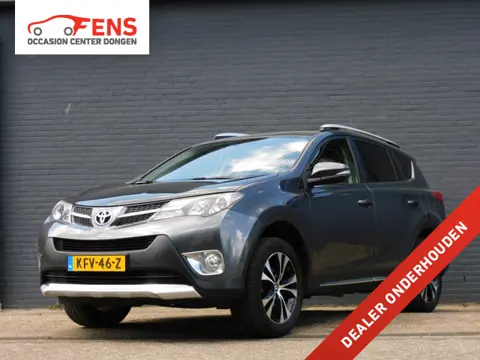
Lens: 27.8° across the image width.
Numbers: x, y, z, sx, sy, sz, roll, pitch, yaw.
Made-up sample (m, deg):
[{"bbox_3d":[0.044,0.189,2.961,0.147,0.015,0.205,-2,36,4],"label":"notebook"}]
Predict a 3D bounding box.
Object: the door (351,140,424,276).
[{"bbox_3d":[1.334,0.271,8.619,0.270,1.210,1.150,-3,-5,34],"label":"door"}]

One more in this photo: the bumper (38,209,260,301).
[{"bbox_3d":[-0.804,0.532,6.819,1.800,0.590,0.630,-3,-5,34],"label":"bumper"}]

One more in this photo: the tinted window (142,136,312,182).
[{"bbox_3d":[-0.118,-0.171,7.901,1.410,0.140,0.900,-3,22,34],"label":"tinted window"}]

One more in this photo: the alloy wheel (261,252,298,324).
[{"bbox_3d":[0.211,0.766,6.876,0.190,0.490,0.490,-3,-5,34],"label":"alloy wheel"}]

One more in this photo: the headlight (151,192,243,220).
[{"bbox_3d":[-0.295,0.187,6.546,0.460,0.200,0.480,-3,-5,34],"label":"headlight"}]

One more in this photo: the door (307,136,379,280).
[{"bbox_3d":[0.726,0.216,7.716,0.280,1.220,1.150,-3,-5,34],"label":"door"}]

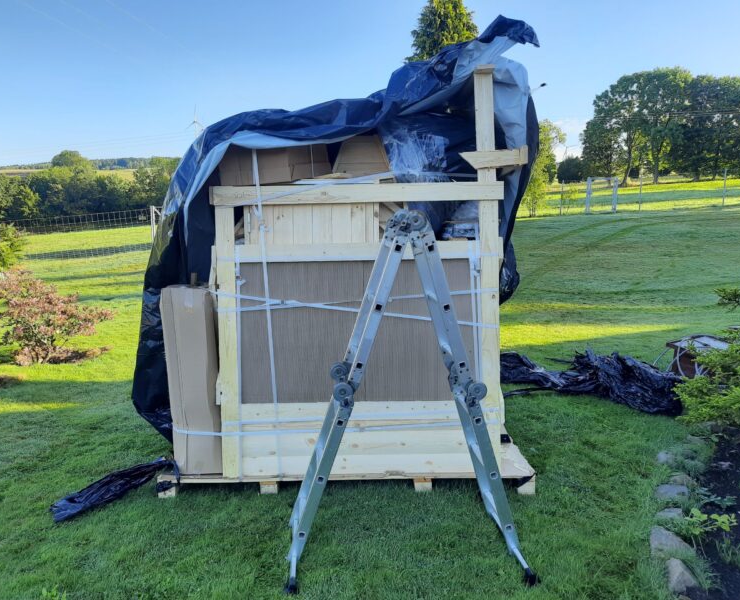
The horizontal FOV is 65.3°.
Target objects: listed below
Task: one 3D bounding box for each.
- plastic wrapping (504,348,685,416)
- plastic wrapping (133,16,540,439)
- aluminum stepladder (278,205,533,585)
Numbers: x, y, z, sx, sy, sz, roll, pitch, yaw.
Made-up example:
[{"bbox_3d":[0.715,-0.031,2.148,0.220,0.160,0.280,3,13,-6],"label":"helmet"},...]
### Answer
[{"bbox_3d":[2.039,0.656,5.410,1.750,0.370,0.800,5,10,32],"label":"plastic wrapping"},{"bbox_3d":[-0.235,-0.420,3.880,2.550,2.600,1.350,-1,9,-1],"label":"plastic wrapping"},{"bbox_3d":[0.160,0.408,2.771,1.120,1.680,0.680,-1,9,-4],"label":"aluminum stepladder"}]

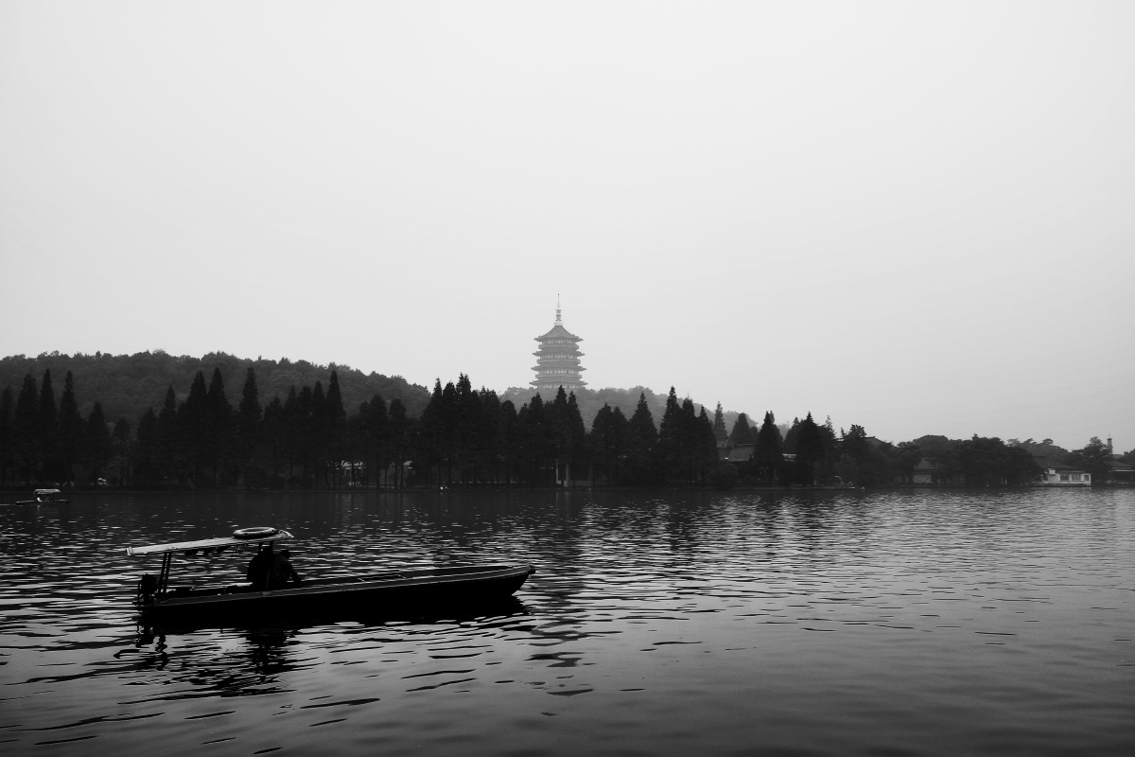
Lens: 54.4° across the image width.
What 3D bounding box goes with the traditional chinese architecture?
[{"bbox_3d":[-4.320,-8.613,556.776,32.000,69.000,32.000,0,-5,0],"label":"traditional chinese architecture"}]

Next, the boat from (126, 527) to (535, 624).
[{"bbox_3d":[-4.058,3.450,20.283,7.503,1.480,1.600,2,-6,-24],"label":"boat"}]

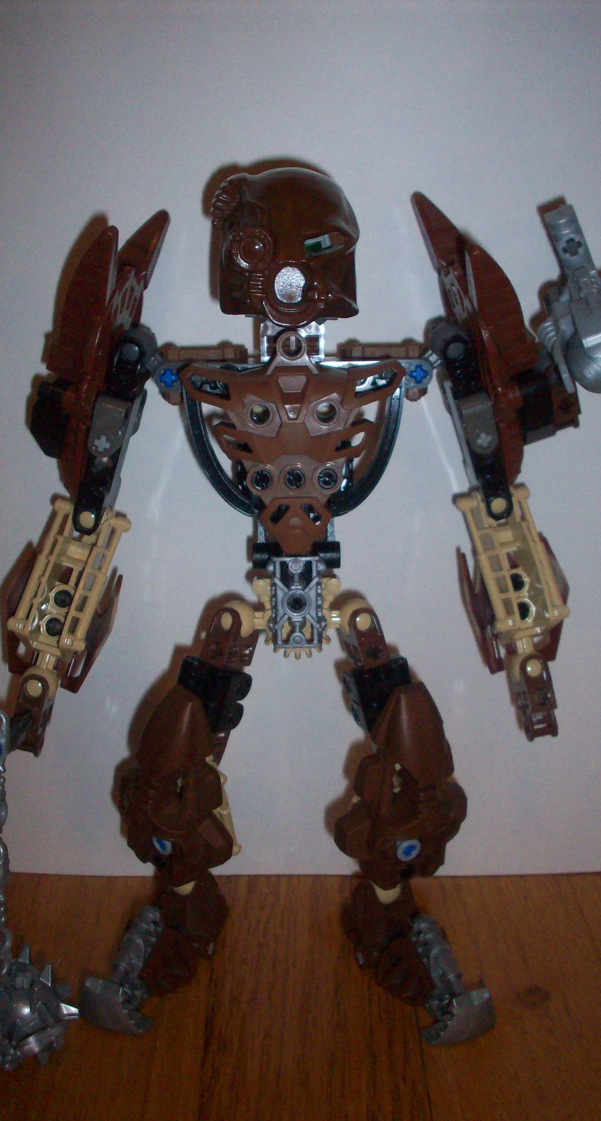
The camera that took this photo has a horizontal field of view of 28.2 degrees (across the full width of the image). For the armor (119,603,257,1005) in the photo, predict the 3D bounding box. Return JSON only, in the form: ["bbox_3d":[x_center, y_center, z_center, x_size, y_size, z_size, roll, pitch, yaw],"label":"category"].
[{"bbox_3d":[-0.033,0.071,0.339,0.035,0.121,0.040,12,23,21],"label":"armor"}]

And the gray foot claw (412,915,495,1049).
[{"bbox_3d":[0.043,0.122,0.344,0.019,0.025,0.031,-11,24,-25],"label":"gray foot claw"}]

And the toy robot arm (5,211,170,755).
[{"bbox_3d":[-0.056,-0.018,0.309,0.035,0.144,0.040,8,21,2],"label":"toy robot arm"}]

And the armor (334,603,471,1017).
[{"bbox_3d":[0.029,0.072,0.338,0.035,0.123,0.042,-12,23,-21],"label":"armor"}]

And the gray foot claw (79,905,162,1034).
[{"bbox_3d":[-0.051,0.120,0.345,0.019,0.025,0.031,11,24,25],"label":"gray foot claw"}]

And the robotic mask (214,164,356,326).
[{"bbox_3d":[-0.003,-0.072,0.274,0.034,0.035,0.024,0,22,0],"label":"robotic mask"}]

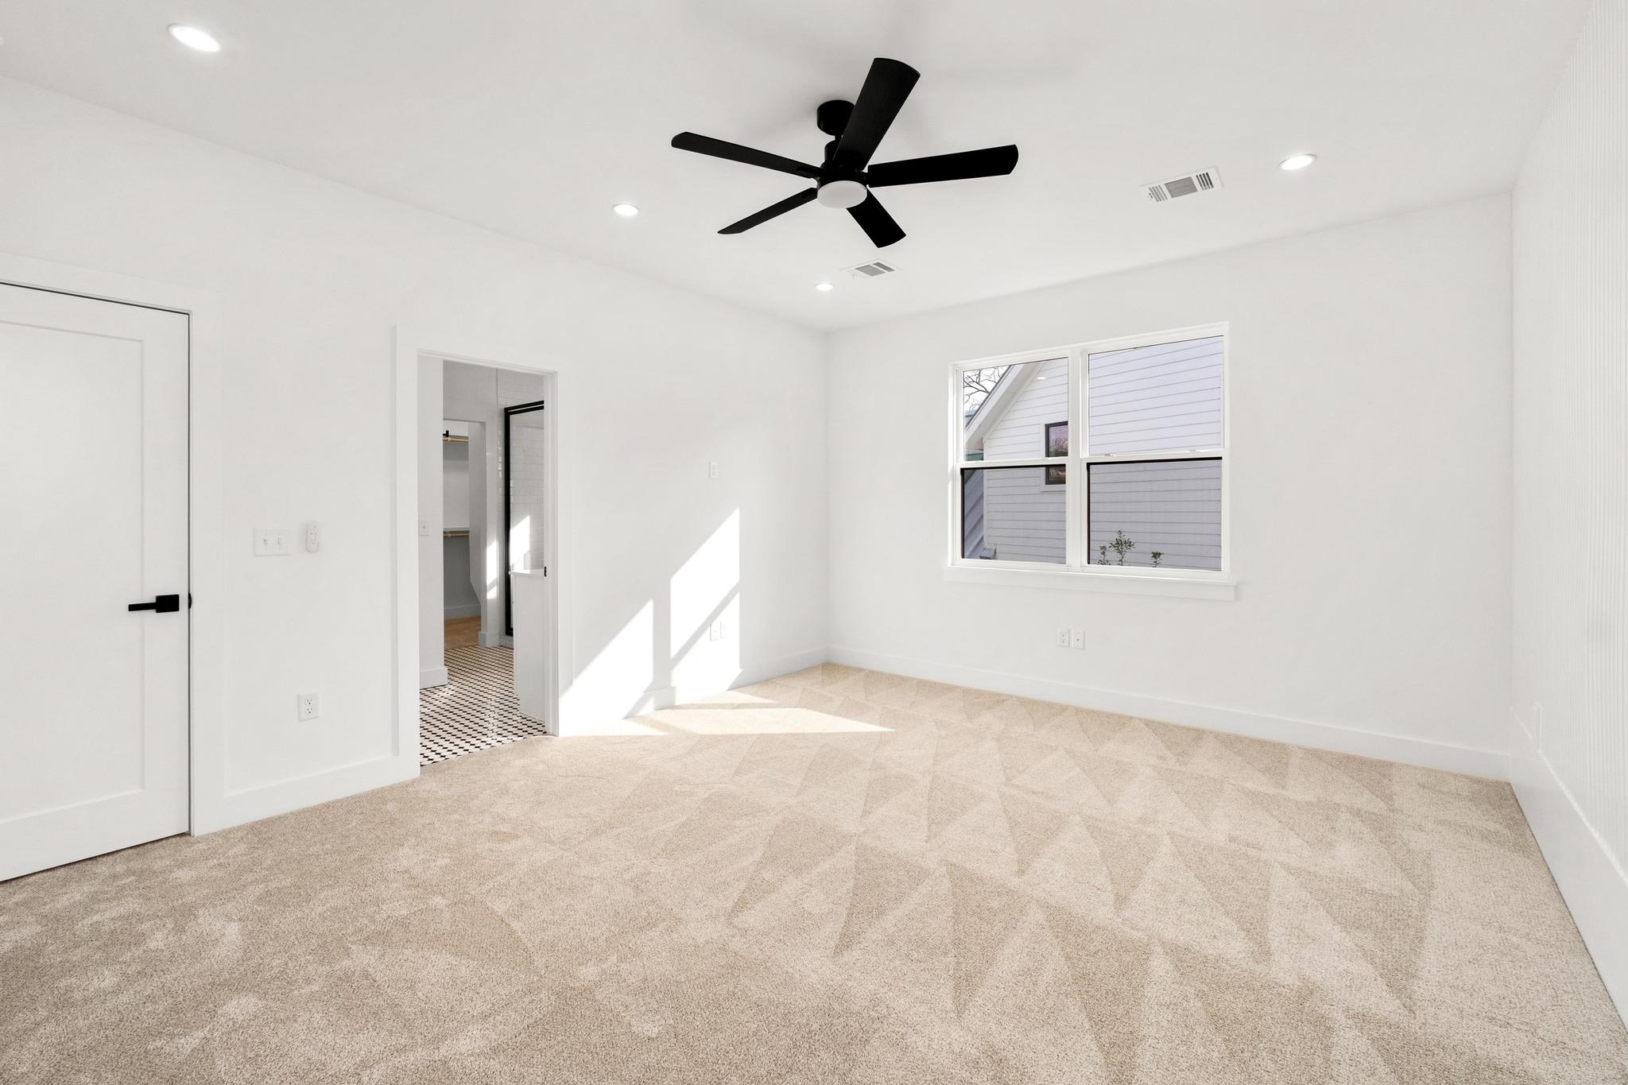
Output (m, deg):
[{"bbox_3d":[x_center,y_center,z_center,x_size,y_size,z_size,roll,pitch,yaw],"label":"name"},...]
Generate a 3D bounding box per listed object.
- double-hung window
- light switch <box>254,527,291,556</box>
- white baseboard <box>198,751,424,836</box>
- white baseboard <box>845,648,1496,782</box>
[{"bbox_3d":[1.687,-0.491,4.448,1.840,1.600,0.080,2,3,40],"label":"double-hung window"},{"bbox_3d":[-2.259,0.000,2.834,0.014,0.115,0.120,2,3,40],"label":"light switch"},{"bbox_3d":[-2.154,1.075,2.958,0.020,0.125,0.790,2,3,40],"label":"white baseboard"},{"bbox_3d":[1.670,0.995,4.427,4.040,0.135,0.020,2,3,40],"label":"white baseboard"}]

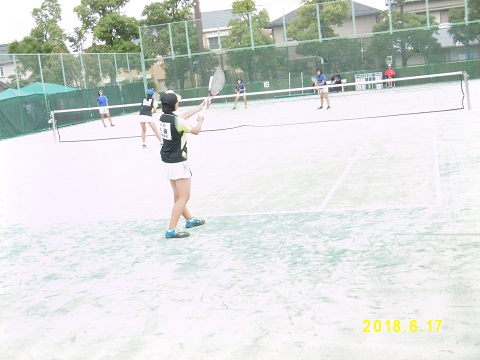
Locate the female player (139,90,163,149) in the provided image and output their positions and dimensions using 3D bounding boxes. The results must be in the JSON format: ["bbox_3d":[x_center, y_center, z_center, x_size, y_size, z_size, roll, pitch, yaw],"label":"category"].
[{"bbox_3d":[-2.357,-1.636,18.547,0.600,1.550,0.580,-3,10,20],"label":"female player"}]

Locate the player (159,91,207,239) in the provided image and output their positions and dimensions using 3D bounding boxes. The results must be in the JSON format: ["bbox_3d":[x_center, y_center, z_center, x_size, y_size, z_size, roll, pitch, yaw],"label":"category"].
[{"bbox_3d":[-0.641,-0.216,8.251,0.680,1.650,0.520,-12,11,-31],"label":"player"}]

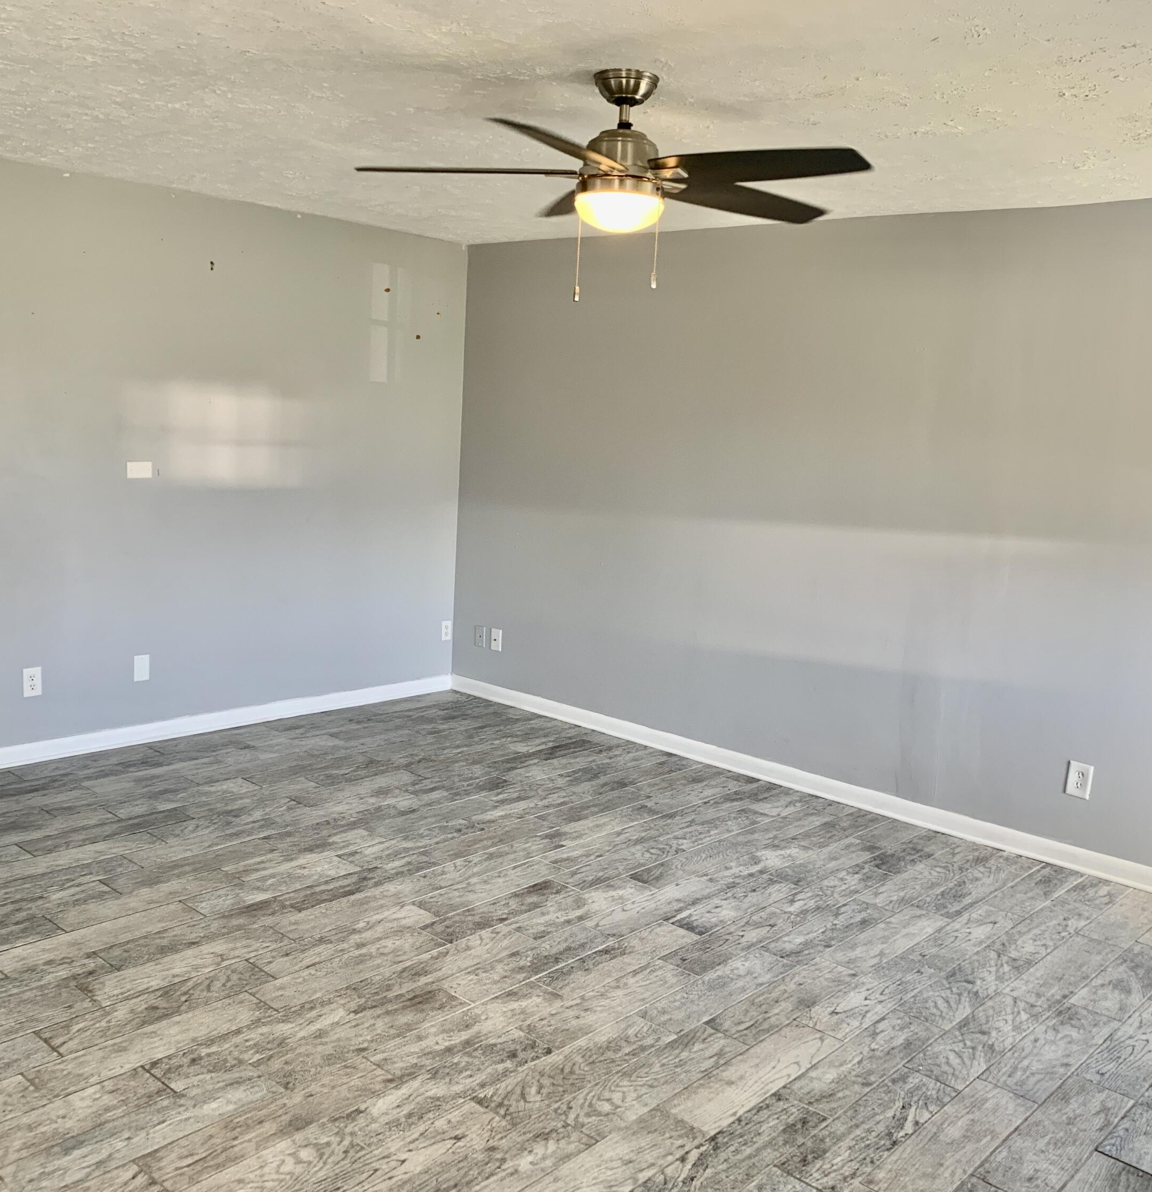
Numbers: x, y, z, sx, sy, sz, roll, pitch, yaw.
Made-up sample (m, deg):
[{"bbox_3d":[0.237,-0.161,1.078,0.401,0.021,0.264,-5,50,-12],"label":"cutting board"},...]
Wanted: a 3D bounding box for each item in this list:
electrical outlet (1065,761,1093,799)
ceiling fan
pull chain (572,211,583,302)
[{"bbox_3d":[1.868,0.685,4.427,0.079,0.123,0.009,11,12,41],"label":"electrical outlet"},{"bbox_3d":[0.098,-1.115,3.024,1.320,0.385,1.320,3,9,0],"label":"ceiling fan"},{"bbox_3d":[0.007,-0.887,3.110,0.012,0.239,0.012,3,9,0],"label":"pull chain"}]

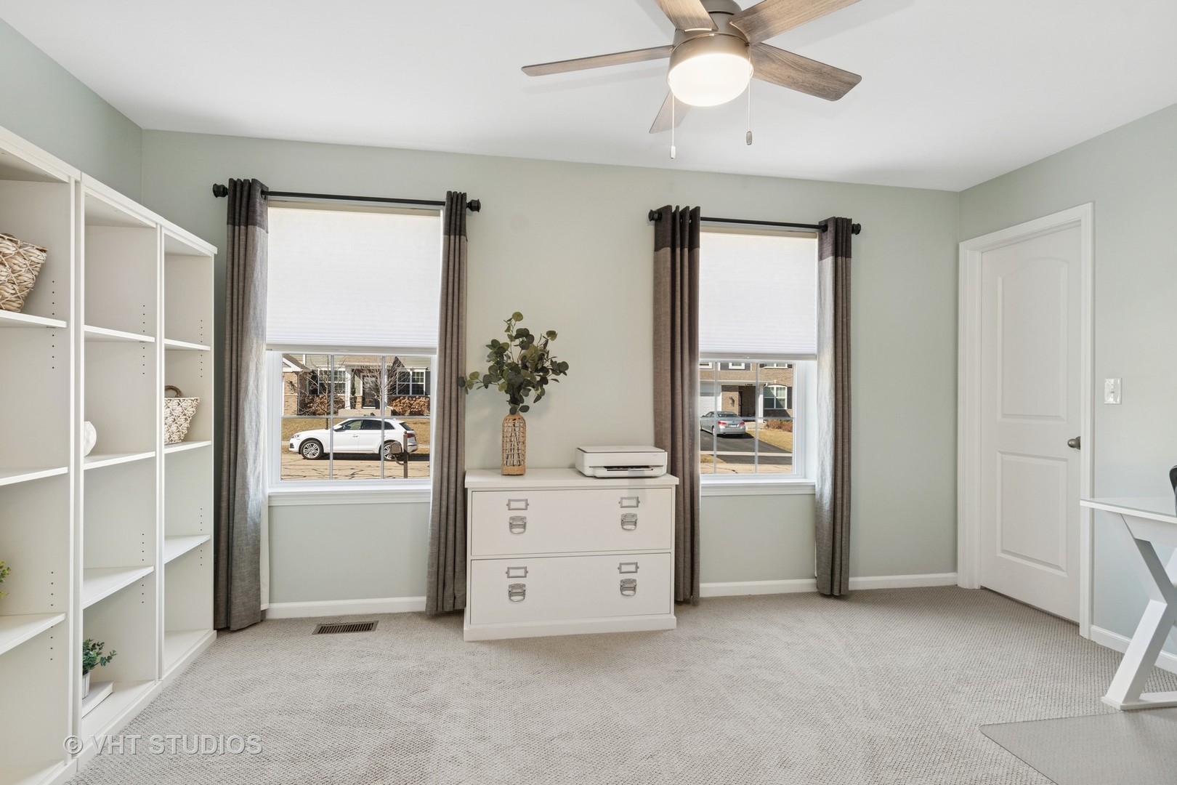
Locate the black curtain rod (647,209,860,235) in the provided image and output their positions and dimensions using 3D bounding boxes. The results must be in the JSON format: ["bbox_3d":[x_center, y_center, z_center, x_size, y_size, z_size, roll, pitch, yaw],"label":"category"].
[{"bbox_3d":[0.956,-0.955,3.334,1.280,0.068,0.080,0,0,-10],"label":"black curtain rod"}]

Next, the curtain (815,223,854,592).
[{"bbox_3d":[1.435,0.082,3.430,0.148,2.161,0.110,0,0,-10],"label":"curtain"}]

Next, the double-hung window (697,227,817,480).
[{"bbox_3d":[0.919,-0.222,3.485,0.873,1.471,0.111,0,0,-10],"label":"double-hung window"}]

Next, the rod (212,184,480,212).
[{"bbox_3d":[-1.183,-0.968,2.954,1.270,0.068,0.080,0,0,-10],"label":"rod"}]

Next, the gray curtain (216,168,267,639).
[{"bbox_3d":[-1.703,0.059,2.888,0.188,2.158,0.110,0,0,-10],"label":"gray curtain"}]

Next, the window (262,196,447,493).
[{"bbox_3d":[-1.222,-0.242,3.084,0.920,1.450,0.110,0,0,-10],"label":"window"}]

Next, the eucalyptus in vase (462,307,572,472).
[{"bbox_3d":[-0.371,0.003,2.981,0.550,0.825,0.400,0,0,-10],"label":"eucalyptus in vase"}]

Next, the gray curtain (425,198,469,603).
[{"bbox_3d":[-0.731,0.055,3.055,0.189,2.142,0.110,0,0,-10],"label":"gray curtain"}]

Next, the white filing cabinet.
[{"bbox_3d":[-0.100,0.794,3.035,1.040,0.747,0.401,0,0,-10],"label":"white filing cabinet"}]

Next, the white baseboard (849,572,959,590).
[{"bbox_3d":[1.925,1.147,3.582,0.740,0.080,0.018,0,0,-10],"label":"white baseboard"}]

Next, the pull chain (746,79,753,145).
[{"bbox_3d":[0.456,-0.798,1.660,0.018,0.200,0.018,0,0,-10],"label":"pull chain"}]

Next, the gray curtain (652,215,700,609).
[{"bbox_3d":[0.481,0.070,3.234,0.270,2.145,0.140,0,0,-10],"label":"gray curtain"}]

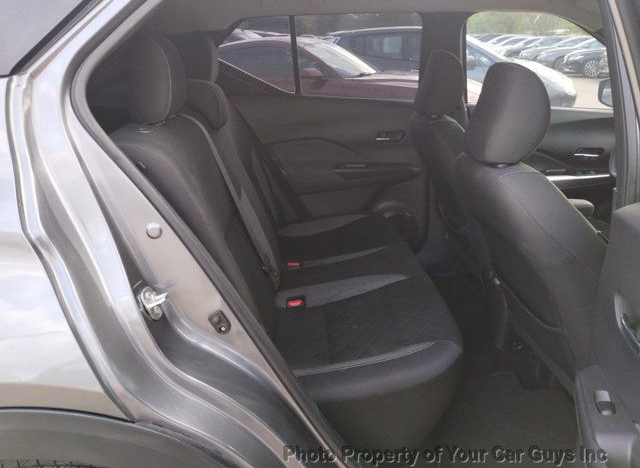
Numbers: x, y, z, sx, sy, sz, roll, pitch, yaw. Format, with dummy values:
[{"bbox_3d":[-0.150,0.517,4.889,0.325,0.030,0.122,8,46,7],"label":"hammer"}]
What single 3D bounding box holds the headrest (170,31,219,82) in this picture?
[{"bbox_3d":[-0.416,-0.616,1.859,0.137,0.214,0.254,-1,21,-4],"label":"headrest"}]

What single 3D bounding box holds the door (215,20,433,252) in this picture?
[{"bbox_3d":[-0.021,-0.412,2.312,1.053,1.053,0.234,-1,21,-4],"label":"door"}]

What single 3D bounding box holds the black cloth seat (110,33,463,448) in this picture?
[{"bbox_3d":[-0.064,-0.100,1.706,0.897,1.043,1.248,-1,21,-4],"label":"black cloth seat"}]

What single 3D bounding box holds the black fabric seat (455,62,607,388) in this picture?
[{"bbox_3d":[0.776,0.026,1.460,0.858,0.975,0.507,-1,21,-4],"label":"black fabric seat"}]

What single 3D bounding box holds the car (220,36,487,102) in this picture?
[{"bbox_3d":[-0.295,-1.599,6.077,4.700,1.440,1.820,6,22,15],"label":"car"}]

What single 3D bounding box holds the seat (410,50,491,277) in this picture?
[{"bbox_3d":[0.730,-0.216,2.086,0.858,0.975,0.507,-1,21,-4],"label":"seat"}]

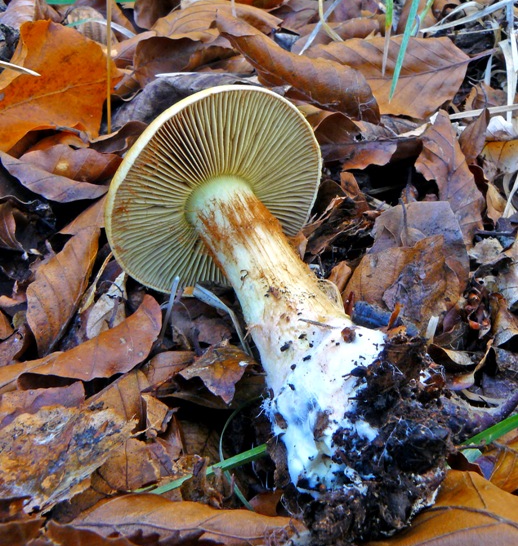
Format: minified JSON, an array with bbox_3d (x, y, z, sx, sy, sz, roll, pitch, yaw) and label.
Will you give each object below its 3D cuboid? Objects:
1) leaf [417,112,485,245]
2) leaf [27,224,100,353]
[{"bbox_3d":[0.079,-0.039,0.351,0.025,0.015,0.056,-6,66,-3],"label":"leaf"},{"bbox_3d":[-0.064,0.006,0.281,0.024,0.015,0.057,7,42,7],"label":"leaf"}]

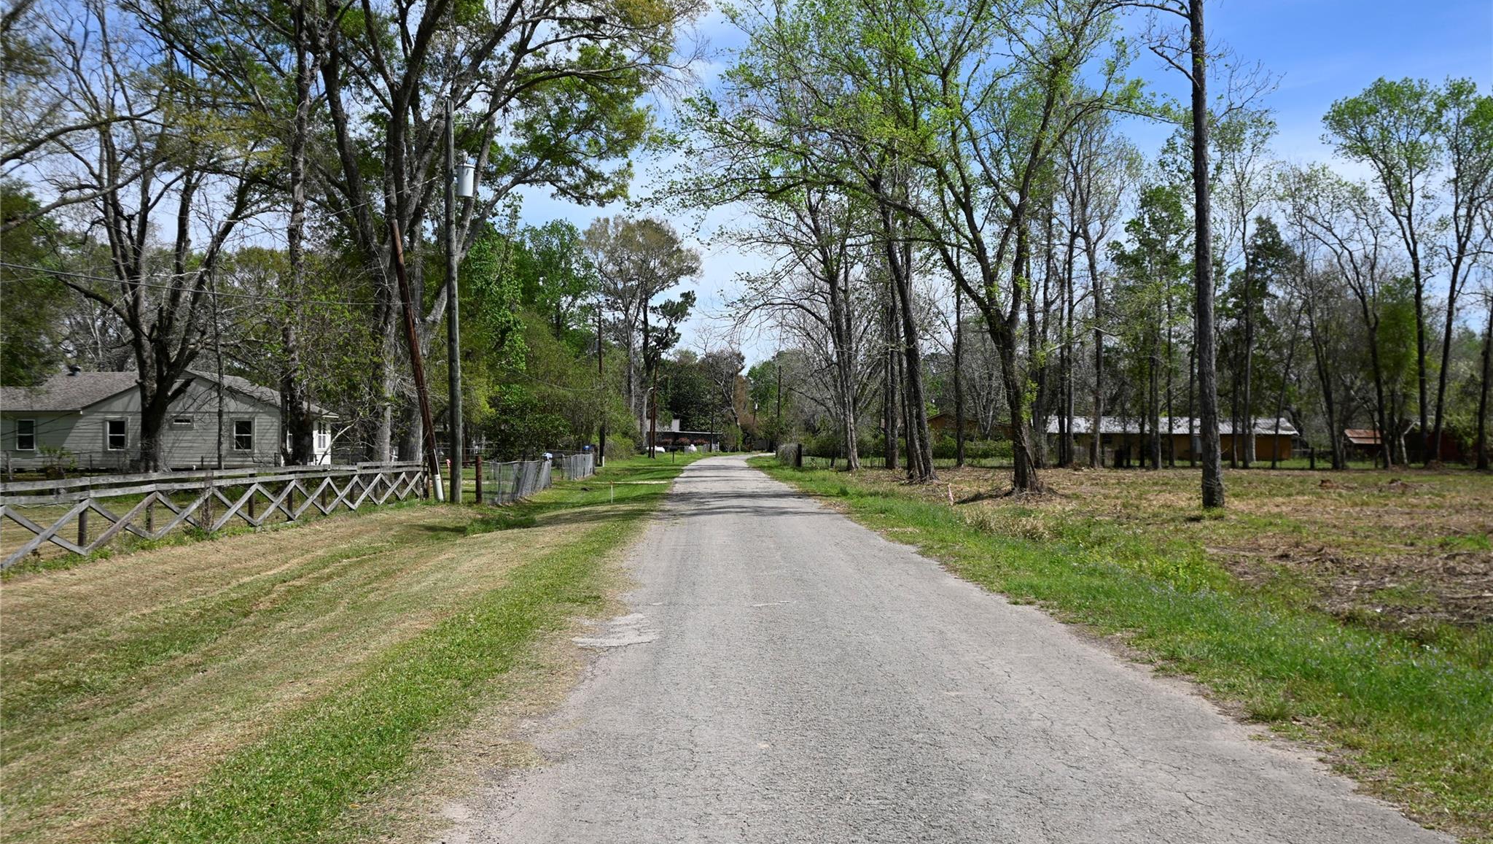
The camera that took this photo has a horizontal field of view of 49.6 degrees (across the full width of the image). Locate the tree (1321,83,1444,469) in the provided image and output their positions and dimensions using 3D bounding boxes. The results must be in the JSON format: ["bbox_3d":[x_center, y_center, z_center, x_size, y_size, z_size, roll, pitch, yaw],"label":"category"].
[{"bbox_3d":[35.417,-8.367,90.109,6.700,21.670,6.300,0,-1,0],"label":"tree"}]

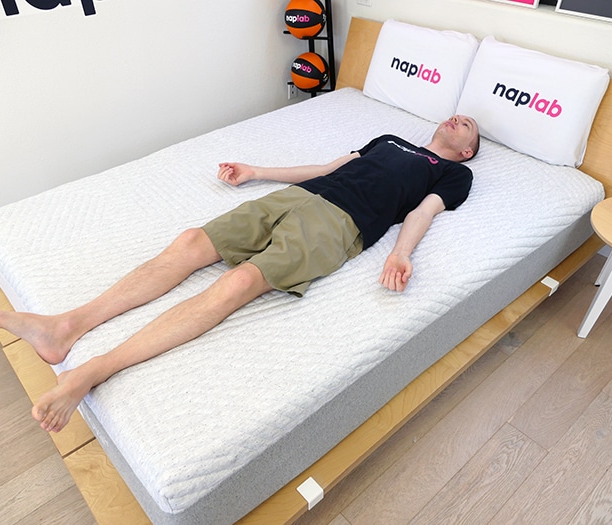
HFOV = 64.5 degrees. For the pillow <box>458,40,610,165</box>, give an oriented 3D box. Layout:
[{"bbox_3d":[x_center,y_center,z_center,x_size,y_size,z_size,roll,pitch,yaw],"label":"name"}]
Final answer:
[{"bbox_3d":[0.999,-0.711,2.155,0.140,0.415,0.575,-15,38,-41],"label":"pillow"}]

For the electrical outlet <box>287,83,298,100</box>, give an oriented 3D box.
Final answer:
[{"bbox_3d":[-0.082,-1.112,3.137,0.075,0.117,0.012,-28,46,-31],"label":"electrical outlet"}]

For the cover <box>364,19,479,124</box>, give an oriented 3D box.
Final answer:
[{"bbox_3d":[0.585,-0.993,2.513,0.140,0.415,0.575,-15,38,-41],"label":"cover"}]

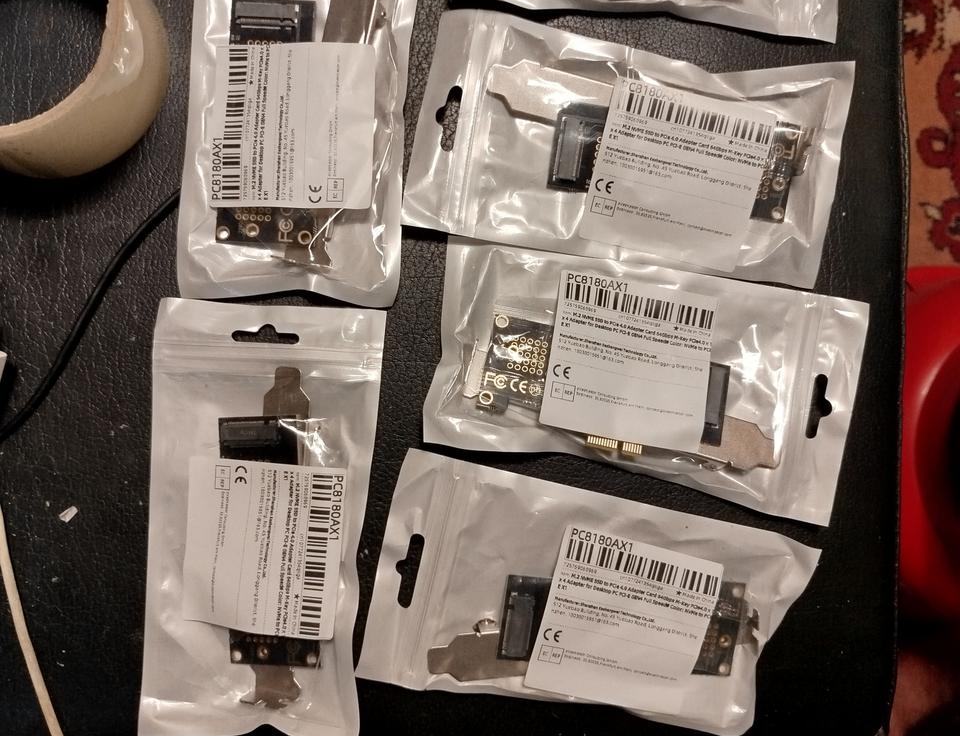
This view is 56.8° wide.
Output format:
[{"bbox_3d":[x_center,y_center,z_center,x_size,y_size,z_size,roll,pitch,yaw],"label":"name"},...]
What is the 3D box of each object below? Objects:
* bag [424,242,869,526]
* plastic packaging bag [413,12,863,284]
[{"bbox_3d":[0.061,0.003,0.324,0.159,0.018,0.085,10,88,0],"label":"bag"},{"bbox_3d":[0.056,-0.084,0.327,0.159,0.018,0.085,9,88,0],"label":"plastic packaging bag"}]

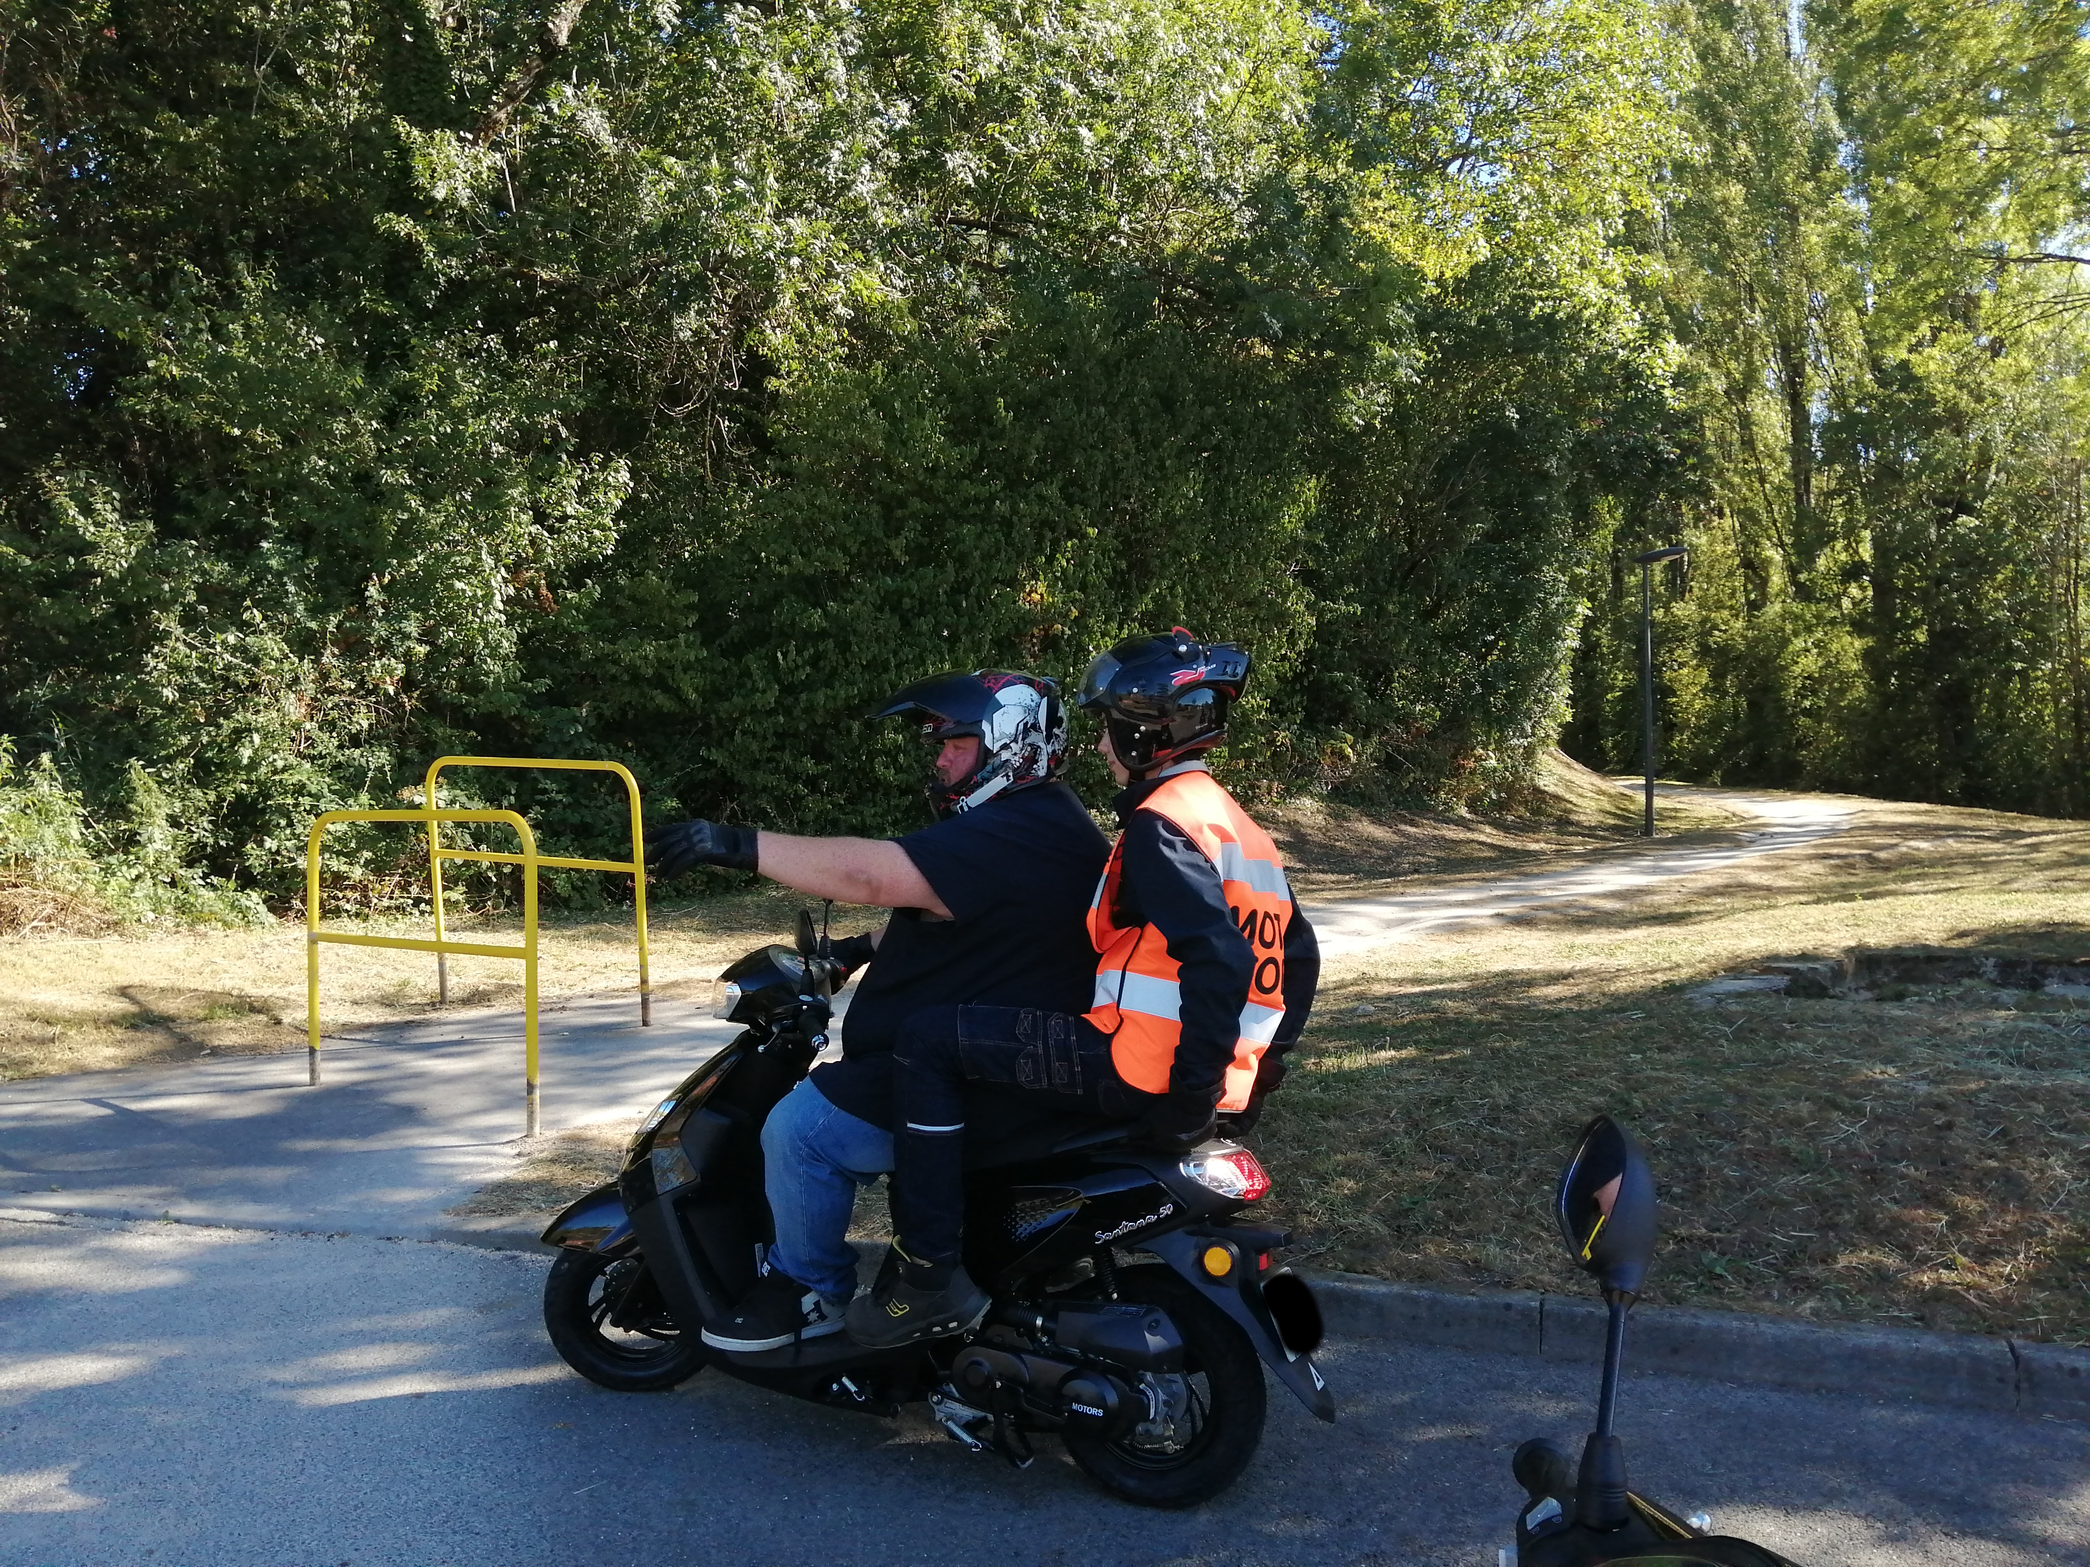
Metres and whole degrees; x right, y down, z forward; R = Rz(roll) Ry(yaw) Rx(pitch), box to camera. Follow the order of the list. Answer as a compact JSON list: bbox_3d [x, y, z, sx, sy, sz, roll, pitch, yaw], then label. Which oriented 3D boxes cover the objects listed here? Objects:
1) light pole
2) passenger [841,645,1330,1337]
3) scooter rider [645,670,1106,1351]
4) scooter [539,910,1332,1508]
[{"bbox_3d":[9.227,-1.369,23.500,0.850,4.380,0.400,-1,0,23],"label":"light pole"},{"bbox_3d":[0.085,0.403,3.080,0.860,1.380,0.600,-1,0,26],"label":"passenger"},{"bbox_3d":[-0.264,0.462,3.221,0.930,1.380,0.660,-1,0,26],"label":"scooter rider"},{"bbox_3d":[-0.318,0.819,3.281,1.870,1.120,0.700,-1,0,26],"label":"scooter"}]

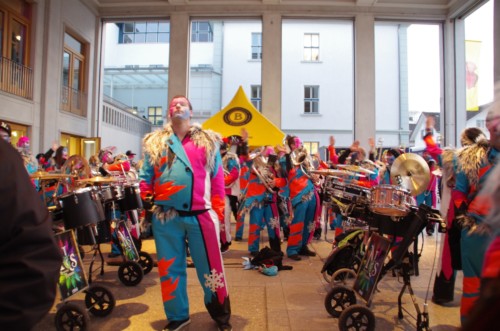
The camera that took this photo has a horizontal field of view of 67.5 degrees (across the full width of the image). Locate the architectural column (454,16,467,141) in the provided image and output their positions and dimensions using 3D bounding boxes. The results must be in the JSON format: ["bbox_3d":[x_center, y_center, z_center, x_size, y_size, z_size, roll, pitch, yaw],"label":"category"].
[{"bbox_3d":[8.259,-2.073,14.572,0.470,7.565,0.500,0,-2,2],"label":"architectural column"}]

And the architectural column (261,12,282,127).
[{"bbox_3d":[0.832,-2.180,14.670,0.720,7.668,0.650,0,-2,2],"label":"architectural column"}]

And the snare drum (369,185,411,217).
[{"bbox_3d":[1.138,0.287,3.030,0.355,0.170,0.355,9,2,0],"label":"snare drum"}]

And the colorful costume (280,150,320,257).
[{"bbox_3d":[0.742,0.562,5.500,0.580,1.560,0.480,2,-3,-40],"label":"colorful costume"}]

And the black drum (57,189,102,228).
[{"bbox_3d":[-1.381,0.355,3.050,0.330,0.270,0.330,-8,0,0],"label":"black drum"}]

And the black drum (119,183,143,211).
[{"bbox_3d":[-1.379,0.362,4.300,0.320,0.270,0.320,-8,0,0],"label":"black drum"}]

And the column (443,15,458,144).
[{"bbox_3d":[7.911,-2.092,14.671,0.550,7.606,0.550,0,-2,2],"label":"column"}]

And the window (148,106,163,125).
[{"bbox_3d":[-7.250,-3.880,28.700,1.100,1.420,0.180,1,-1,0],"label":"window"}]

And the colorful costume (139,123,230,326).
[{"bbox_3d":[-0.510,0.460,2.930,0.710,1.570,0.430,1,-1,-3],"label":"colorful costume"}]

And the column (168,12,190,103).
[{"bbox_3d":[-2.799,-2.195,14.670,0.720,7.639,0.650,0,-2,2],"label":"column"}]

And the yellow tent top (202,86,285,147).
[{"bbox_3d":[-0.343,-1.631,13.023,3.000,2.296,3.000,1,-3,3],"label":"yellow tent top"}]

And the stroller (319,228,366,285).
[{"bbox_3d":[1.040,0.950,3.880,0.620,0.680,0.520,1,-1,-6],"label":"stroller"}]

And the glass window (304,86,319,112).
[{"bbox_3d":[4.290,-4.560,26.000,1.020,1.880,0.180,1,-1,0],"label":"glass window"}]

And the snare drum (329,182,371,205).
[{"bbox_3d":[0.835,0.230,3.100,0.370,0.140,0.370,15,0,0],"label":"snare drum"}]

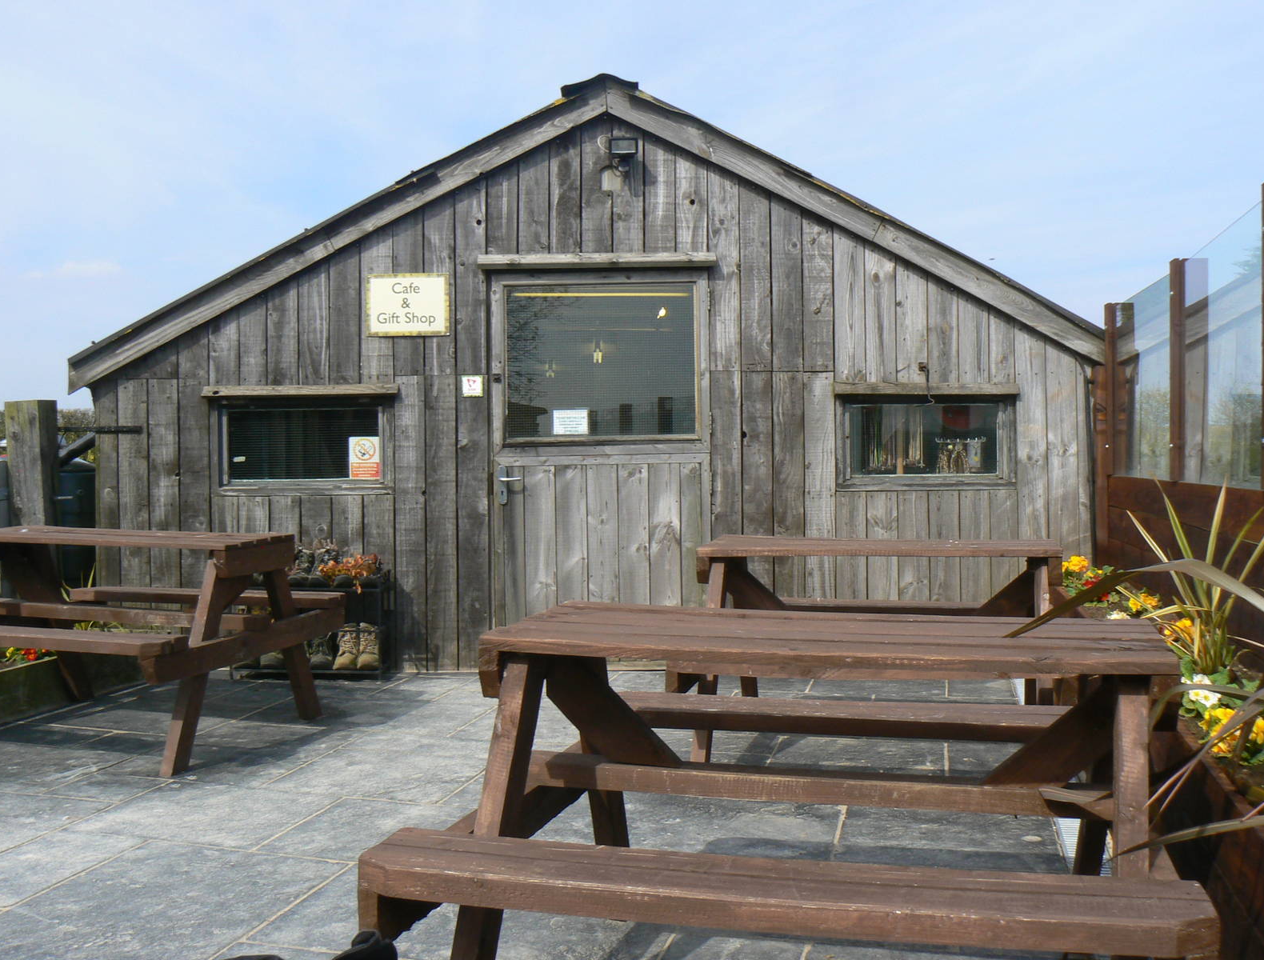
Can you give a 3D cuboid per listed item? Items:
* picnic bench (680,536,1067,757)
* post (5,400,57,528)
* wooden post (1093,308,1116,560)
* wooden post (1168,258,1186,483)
[{"bbox_3d":[0.872,0.608,4.674,1.239,0.765,1.434,0,2,13],"label":"picnic bench"},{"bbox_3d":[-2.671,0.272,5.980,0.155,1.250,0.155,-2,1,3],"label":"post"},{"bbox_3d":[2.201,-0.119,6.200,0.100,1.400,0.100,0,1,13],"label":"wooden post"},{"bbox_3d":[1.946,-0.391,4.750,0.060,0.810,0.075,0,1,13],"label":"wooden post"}]

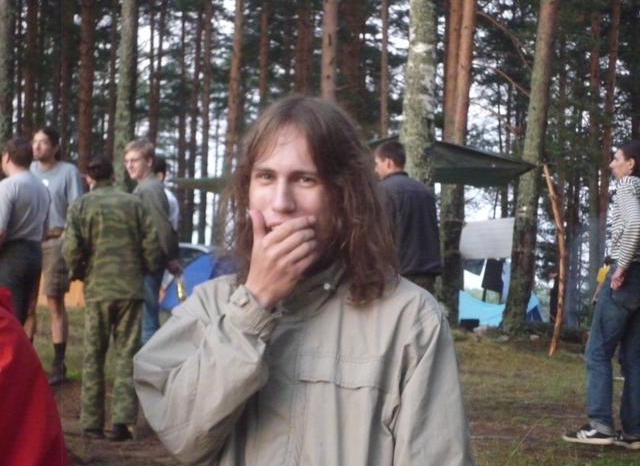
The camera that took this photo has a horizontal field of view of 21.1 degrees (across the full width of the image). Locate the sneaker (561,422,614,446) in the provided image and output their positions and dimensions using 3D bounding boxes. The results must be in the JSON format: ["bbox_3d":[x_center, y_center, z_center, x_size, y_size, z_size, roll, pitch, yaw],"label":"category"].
[{"bbox_3d":[1.577,1.184,10.100,0.295,0.115,0.110,2,2,8],"label":"sneaker"}]

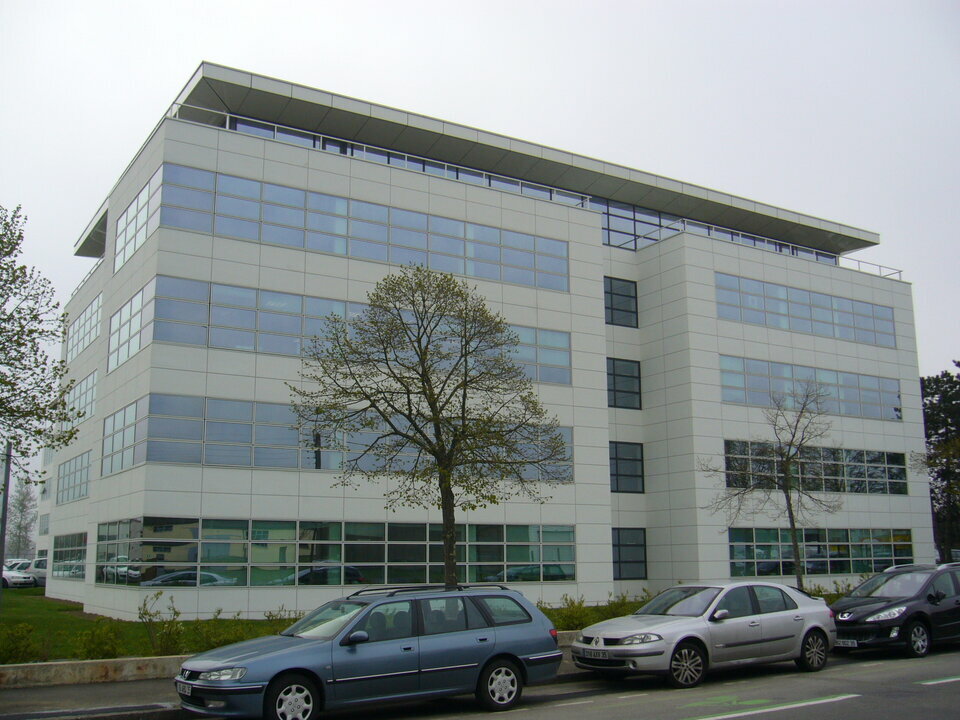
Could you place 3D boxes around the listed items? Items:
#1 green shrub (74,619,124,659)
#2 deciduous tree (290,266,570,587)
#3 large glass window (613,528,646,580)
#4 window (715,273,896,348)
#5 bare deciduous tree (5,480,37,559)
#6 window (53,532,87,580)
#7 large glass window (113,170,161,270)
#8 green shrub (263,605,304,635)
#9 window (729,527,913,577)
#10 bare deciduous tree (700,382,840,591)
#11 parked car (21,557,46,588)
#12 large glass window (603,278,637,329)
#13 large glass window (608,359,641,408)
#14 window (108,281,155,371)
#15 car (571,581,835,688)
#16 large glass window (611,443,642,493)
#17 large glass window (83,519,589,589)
[{"bbox_3d":[-5.417,3.979,13.817,0.680,0.640,0.650,0,-12,0],"label":"green shrub"},{"bbox_3d":[-0.763,1.630,15.251,4.400,6.354,4.400,0,-12,0],"label":"deciduous tree"},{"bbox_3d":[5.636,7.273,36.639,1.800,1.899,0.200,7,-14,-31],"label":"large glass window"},{"bbox_3d":[14.145,-1.985,41.388,11.190,1.919,0.150,7,-13,-31],"label":"window"},{"bbox_3d":[-38.141,13.886,79.922,3.000,8.425,3.000,0,-12,0],"label":"bare deciduous tree"},{"bbox_3d":[-17.171,8.152,40.558,0.200,1.798,8.200,7,-14,-31],"label":"window"},{"bbox_3d":[-10.456,-4.199,29.691,0.150,1.919,5.908,7,-13,-31],"label":"large glass window"},{"bbox_3d":[-3.164,4.260,15.614,0.750,0.640,0.650,7,-13,-31],"label":"green shrub"},{"bbox_3d":[14.192,7.812,39.434,11.190,1.919,0.150,7,-13,-31],"label":"window"},{"bbox_3d":[5.978,2.911,19.974,2.850,5.345,2.750,7,-13,-31],"label":"bare deciduous tree"},{"bbox_3d":[-23.373,11.353,51.854,4.300,1.650,1.780,-11,-16,43],"label":"parked car"},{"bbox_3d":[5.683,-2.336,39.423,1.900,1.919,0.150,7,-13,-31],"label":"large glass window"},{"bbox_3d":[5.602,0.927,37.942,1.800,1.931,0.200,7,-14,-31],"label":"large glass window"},{"bbox_3d":[-10.441,-0.933,29.040,0.150,1.919,5.908,7,-13,-31],"label":"window"},{"bbox_3d":[3.559,4.186,15.162,4.580,1.430,1.780,7,-14,-34],"label":"car"},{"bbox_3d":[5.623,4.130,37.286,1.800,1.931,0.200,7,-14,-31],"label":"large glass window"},{"bbox_3d":[-4.293,6.148,30.697,14.034,1.798,5.801,7,-14,-31],"label":"large glass window"}]

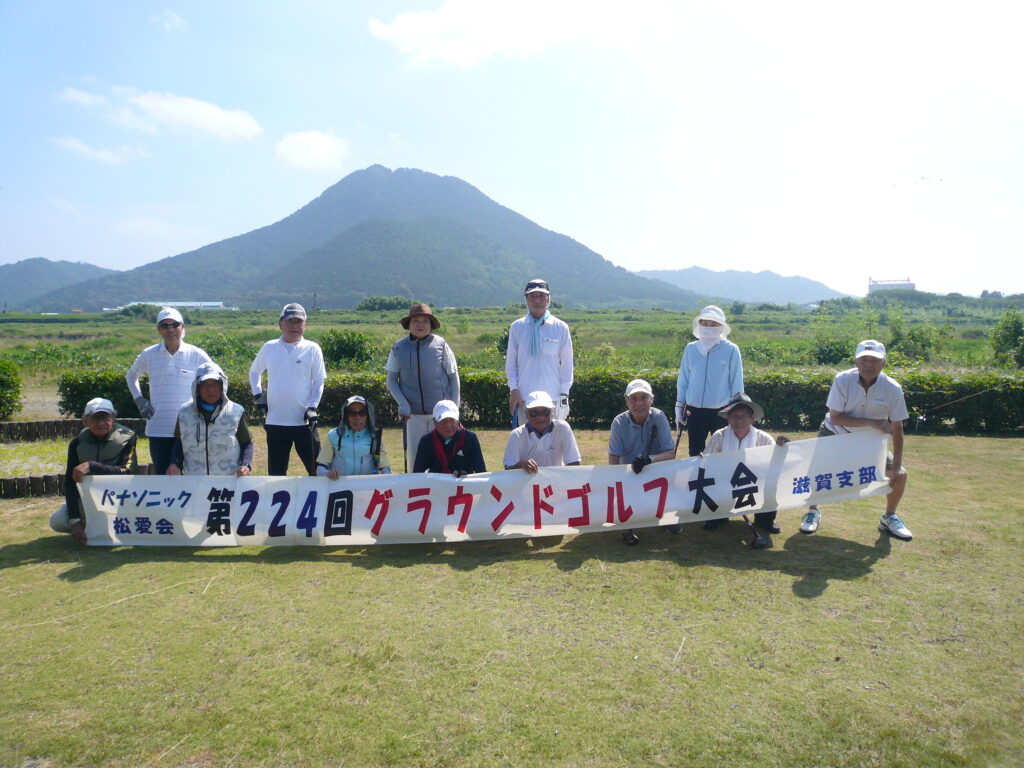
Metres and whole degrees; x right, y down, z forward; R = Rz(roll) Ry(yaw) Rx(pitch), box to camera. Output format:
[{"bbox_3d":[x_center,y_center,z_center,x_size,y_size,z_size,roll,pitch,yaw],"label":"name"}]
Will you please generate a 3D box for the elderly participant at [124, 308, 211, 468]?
[{"bbox_3d":[-2.698,0.208,6.495,0.610,1.623,0.360,-1,5,-11],"label":"elderly participant"}]

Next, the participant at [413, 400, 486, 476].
[{"bbox_3d":[-0.442,0.587,5.860,0.560,0.960,0.640,0,5,-3],"label":"participant"}]

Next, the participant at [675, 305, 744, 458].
[{"bbox_3d":[1.490,0.224,6.248,0.510,1.610,0.340,1,5,12],"label":"participant"}]

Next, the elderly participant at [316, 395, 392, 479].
[{"bbox_3d":[-1.160,0.560,6.096,0.540,0.985,0.680,-1,5,-7],"label":"elderly participant"}]

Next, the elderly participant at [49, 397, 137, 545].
[{"bbox_3d":[-2.870,0.603,5.681,0.560,0.960,0.600,-1,6,-14],"label":"elderly participant"}]

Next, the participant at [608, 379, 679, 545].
[{"bbox_3d":[0.952,0.507,5.991,0.530,1.096,0.720,1,5,11],"label":"participant"}]

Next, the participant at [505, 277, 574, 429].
[{"bbox_3d":[0.221,0.101,6.436,0.540,1.828,0.360,0,5,0],"label":"participant"}]

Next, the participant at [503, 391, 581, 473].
[{"bbox_3d":[0.215,0.547,6.045,0.560,1.013,0.680,0,5,0],"label":"participant"}]

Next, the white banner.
[{"bbox_3d":[-0.094,0.717,5.752,5.500,0.680,0.200,0,5,-4],"label":"white banner"}]

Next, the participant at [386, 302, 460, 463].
[{"bbox_3d":[-0.690,0.194,6.444,0.570,1.648,0.380,-1,5,-4],"label":"participant"}]

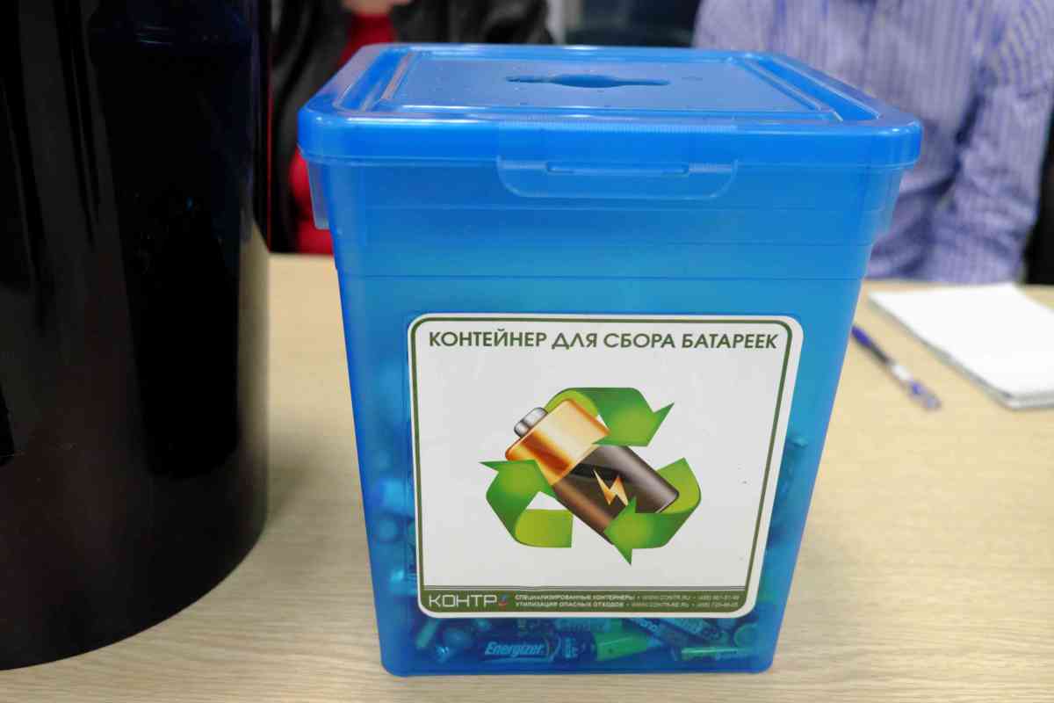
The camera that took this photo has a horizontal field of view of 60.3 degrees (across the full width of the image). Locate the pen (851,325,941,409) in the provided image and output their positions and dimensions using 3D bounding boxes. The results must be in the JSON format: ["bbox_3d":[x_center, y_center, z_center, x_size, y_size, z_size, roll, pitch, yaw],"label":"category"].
[{"bbox_3d":[0.285,0.008,0.718,0.011,0.011,0.148,-2,26,-7],"label":"pen"}]

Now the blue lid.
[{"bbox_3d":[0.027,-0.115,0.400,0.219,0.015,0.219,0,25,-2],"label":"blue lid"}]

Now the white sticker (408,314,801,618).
[{"bbox_3d":[0.029,0.052,0.373,0.150,0.147,0.003,0,26,-2],"label":"white sticker"}]

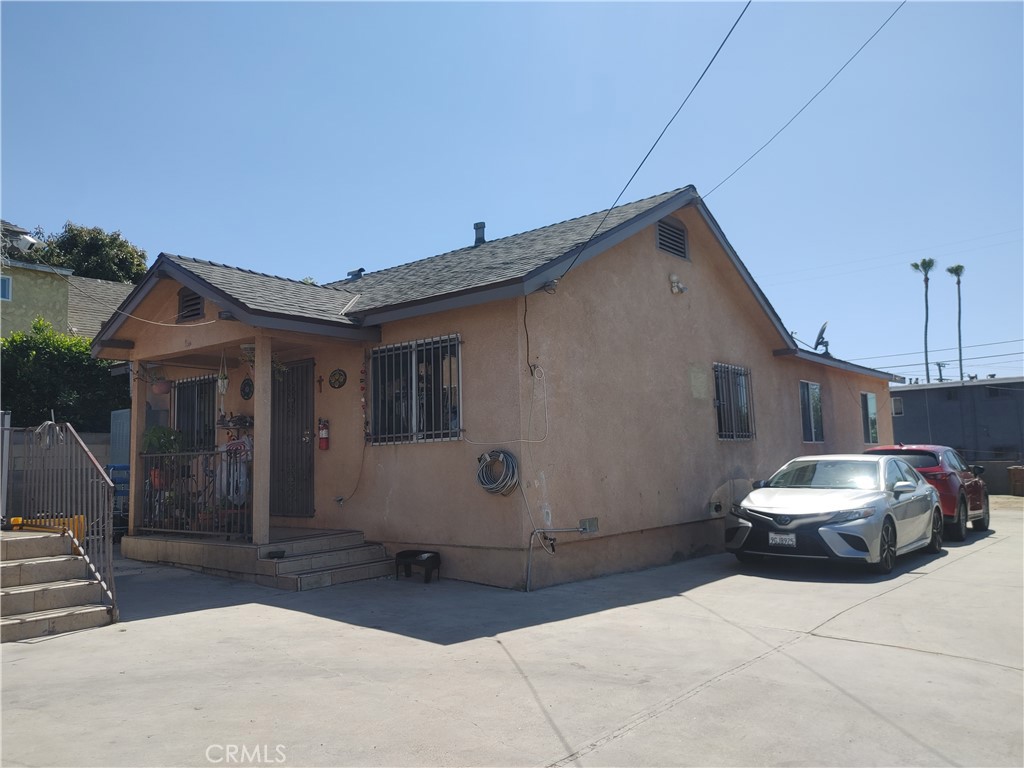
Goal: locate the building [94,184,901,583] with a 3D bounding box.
[{"bbox_3d":[0.851,0.326,15.686,9.350,5.180,16.400,-7,-8,40],"label":"building"}]

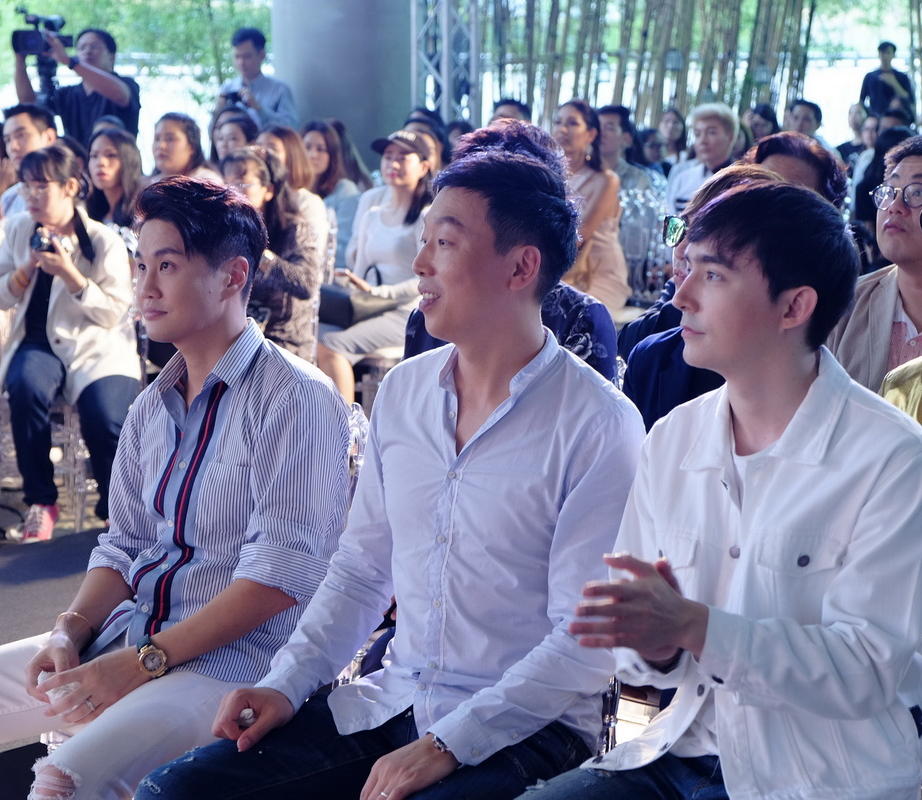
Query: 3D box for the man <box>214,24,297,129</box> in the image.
[{"bbox_3d":[-1.142,-1.236,11.429,0.460,1.689,0.370,5,10,30],"label":"man"}]

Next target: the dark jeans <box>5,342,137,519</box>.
[{"bbox_3d":[-1.106,0.071,6.216,0.420,0.540,0.550,5,10,28],"label":"dark jeans"}]

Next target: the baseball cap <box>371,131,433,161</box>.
[{"bbox_3d":[-0.218,-0.937,7.500,0.175,0.125,0.250,7,3,36],"label":"baseball cap"}]

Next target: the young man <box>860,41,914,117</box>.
[{"bbox_3d":[3.566,-2.141,17.133,0.480,1.734,0.310,3,9,17],"label":"young man"}]

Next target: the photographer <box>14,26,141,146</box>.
[{"bbox_3d":[-2.131,-1.233,11.429,0.560,1.683,0.550,7,11,36],"label":"photographer"}]

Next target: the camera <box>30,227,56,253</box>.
[{"bbox_3d":[-1.232,-0.473,6.030,0.080,0.072,0.115,-16,17,-41],"label":"camera"}]

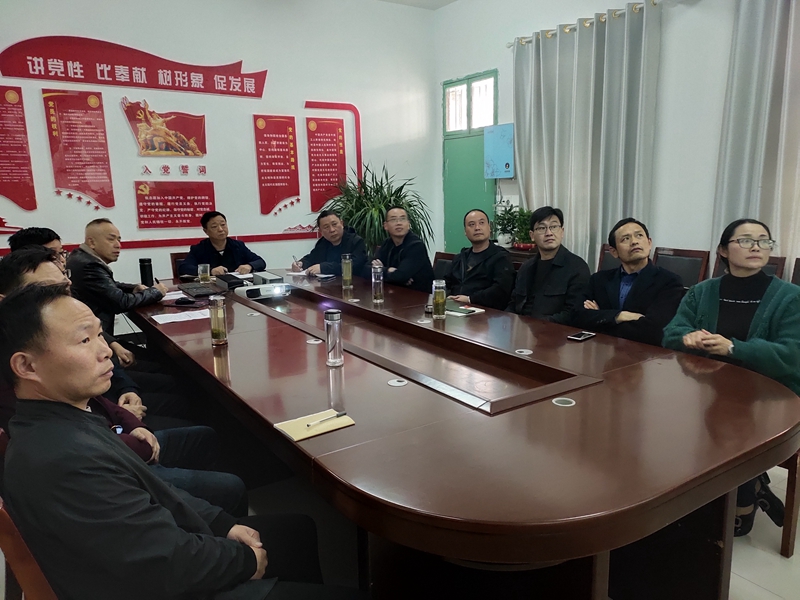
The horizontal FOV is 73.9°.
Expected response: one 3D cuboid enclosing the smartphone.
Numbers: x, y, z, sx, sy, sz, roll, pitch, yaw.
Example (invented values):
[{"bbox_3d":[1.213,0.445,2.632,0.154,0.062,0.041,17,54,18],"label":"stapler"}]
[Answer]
[{"bbox_3d":[0.865,0.169,2.520,0.073,0.008,0.150,10,16,44],"label":"smartphone"}]

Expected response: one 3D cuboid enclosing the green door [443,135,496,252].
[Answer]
[{"bbox_3d":[0.808,-0.885,6.334,0.060,2.084,0.891,-9,14,-35],"label":"green door"}]

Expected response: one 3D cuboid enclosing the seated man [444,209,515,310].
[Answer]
[{"bbox_3d":[0.488,0.073,3.358,0.700,1.290,0.530,-11,14,-42],"label":"seated man"}]

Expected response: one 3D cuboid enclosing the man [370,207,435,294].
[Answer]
[{"bbox_3d":[0.023,-0.003,3.759,0.700,1.300,0.510,-9,13,-38],"label":"man"}]

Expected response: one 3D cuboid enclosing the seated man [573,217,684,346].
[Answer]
[{"bbox_3d":[1.043,0.261,2.576,0.720,1.299,0.540,-11,15,-42],"label":"seated man"}]

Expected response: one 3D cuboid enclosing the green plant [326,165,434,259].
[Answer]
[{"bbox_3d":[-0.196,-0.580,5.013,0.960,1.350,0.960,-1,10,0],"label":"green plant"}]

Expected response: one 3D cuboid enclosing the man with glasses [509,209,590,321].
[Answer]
[{"bbox_3d":[0.742,0.163,2.979,0.720,1.343,0.530,-11,15,-42],"label":"man with glasses"}]

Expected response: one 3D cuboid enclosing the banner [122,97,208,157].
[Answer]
[{"bbox_3d":[-2.087,-1.530,4.768,0.690,0.480,0.030,-7,12,-31],"label":"banner"}]

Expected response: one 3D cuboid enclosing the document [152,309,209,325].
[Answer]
[{"bbox_3d":[-1.241,0.091,3.072,0.315,0.006,0.247,-9,14,-35],"label":"document"}]

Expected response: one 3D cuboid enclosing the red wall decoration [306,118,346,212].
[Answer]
[{"bbox_3d":[-0.764,-1.422,5.627,0.454,0.966,0.030,-7,12,-31],"label":"red wall decoration"}]

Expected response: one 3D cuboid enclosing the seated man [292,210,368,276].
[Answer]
[{"bbox_3d":[-0.579,-0.118,4.636,0.600,1.285,0.740,6,13,30],"label":"seated man"}]

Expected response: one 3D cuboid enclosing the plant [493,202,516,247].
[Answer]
[{"bbox_3d":[1.051,-0.749,5.346,0.230,0.460,0.230,-1,10,0],"label":"plant"}]

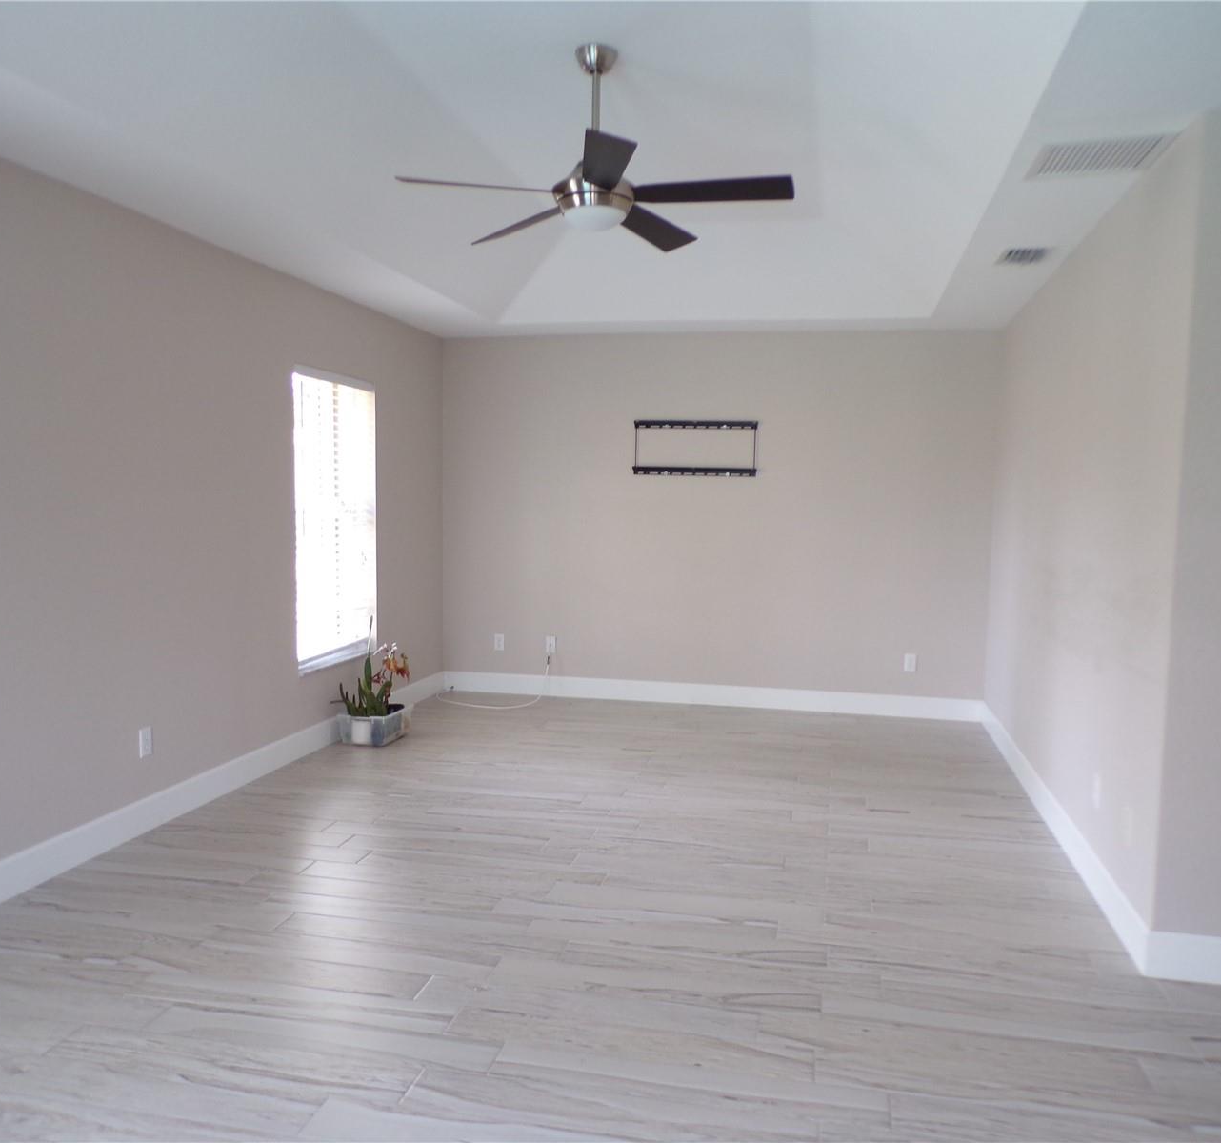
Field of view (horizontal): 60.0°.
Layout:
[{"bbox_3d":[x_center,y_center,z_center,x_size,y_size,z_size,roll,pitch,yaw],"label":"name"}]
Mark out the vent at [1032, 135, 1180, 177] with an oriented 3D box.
[{"bbox_3d":[1.483,-1.250,3.221,0.366,0.020,0.364,2,4,12],"label":"vent"}]

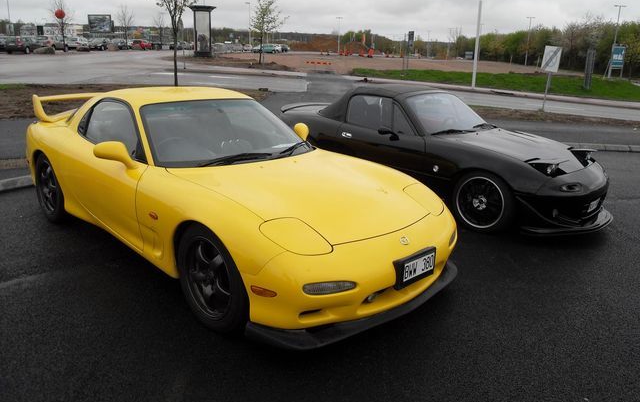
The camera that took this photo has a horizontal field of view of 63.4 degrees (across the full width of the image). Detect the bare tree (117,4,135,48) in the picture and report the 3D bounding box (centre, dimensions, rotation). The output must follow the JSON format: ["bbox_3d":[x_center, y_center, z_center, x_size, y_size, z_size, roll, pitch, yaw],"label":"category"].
[{"bbox_3d":[-23.806,-21.255,63.248,2.200,5.390,2.200,2,16,0],"label":"bare tree"}]

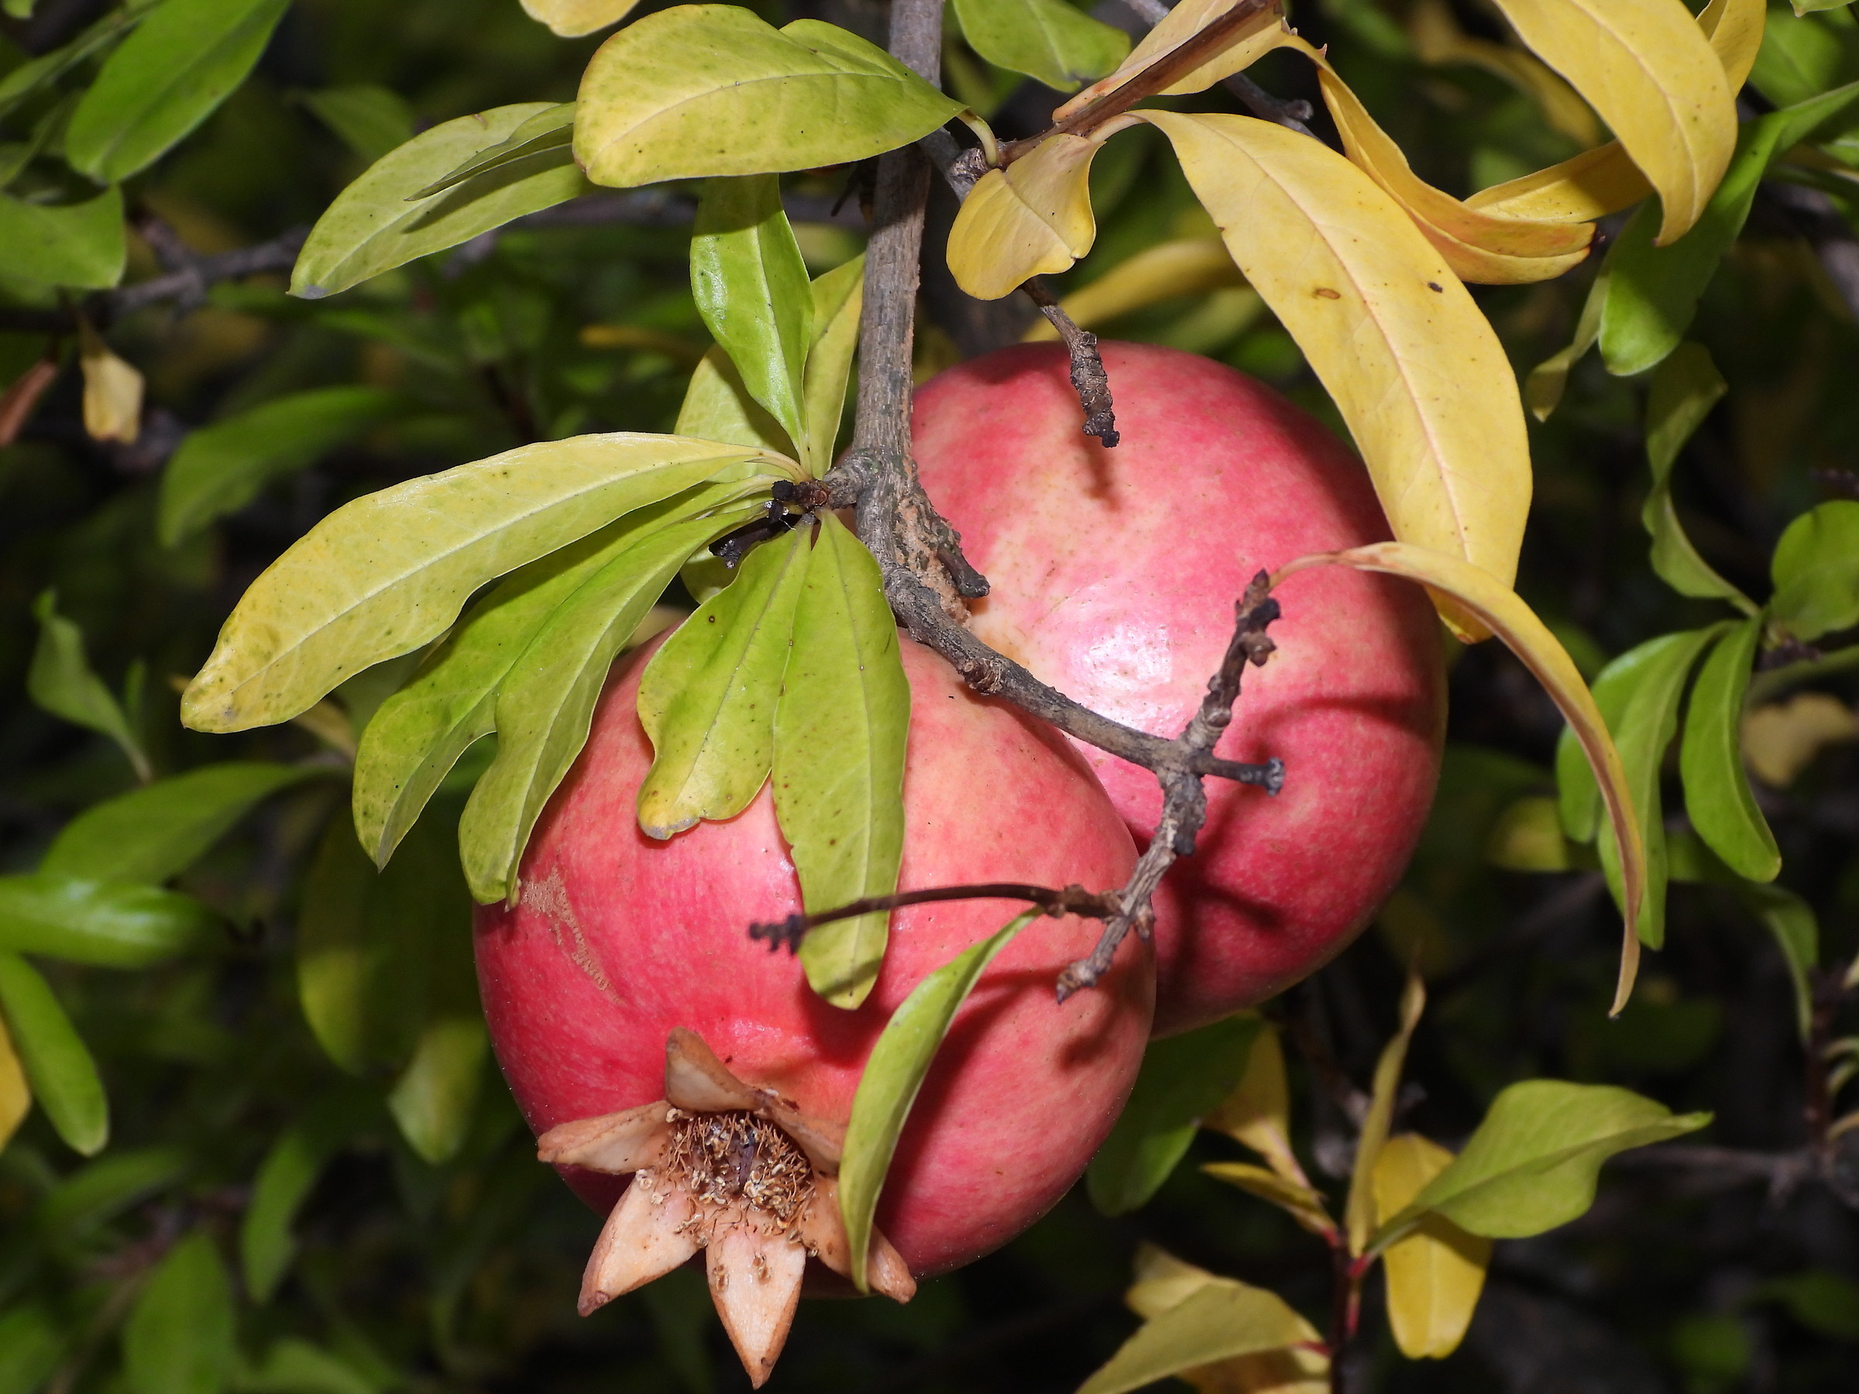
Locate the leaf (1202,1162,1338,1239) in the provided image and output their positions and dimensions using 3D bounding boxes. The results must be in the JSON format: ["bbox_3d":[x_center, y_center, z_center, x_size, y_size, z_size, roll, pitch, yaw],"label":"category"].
[{"bbox_3d":[0.043,0.063,0.970,0.019,0.005,0.008,27,0,0],"label":"leaf"}]

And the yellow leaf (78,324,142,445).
[{"bbox_3d":[-0.119,-0.045,1.114,0.009,0.021,0.005,-11,-29,-11],"label":"yellow leaf"}]

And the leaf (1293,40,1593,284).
[{"bbox_3d":[0.056,-0.058,0.880,0.041,0.012,0.013,34,0,0],"label":"leaf"}]

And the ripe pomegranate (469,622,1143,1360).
[{"bbox_3d":[-0.015,0.035,0.946,0.084,0.084,0.089,10,41,12],"label":"ripe pomegranate"}]

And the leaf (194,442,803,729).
[{"bbox_3d":[-0.052,-0.013,0.929,0.079,0.020,0.012,-24,-24,-13],"label":"leaf"}]

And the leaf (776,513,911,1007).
[{"bbox_3d":[-0.010,0.007,0.840,0.014,0.058,0.009,-2,-22,0],"label":"leaf"}]

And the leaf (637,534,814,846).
[{"bbox_3d":[-0.022,-0.003,0.922,0.018,0.049,0.007,17,-38,8],"label":"leaf"}]

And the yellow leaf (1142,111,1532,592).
[{"bbox_3d":[0.049,-0.040,0.870,0.021,0.071,0.014,-34,0,0],"label":"yellow leaf"}]

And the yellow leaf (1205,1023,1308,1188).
[{"bbox_3d":[0.043,0.050,0.970,0.011,0.022,0.007,-23,0,0],"label":"yellow leaf"}]

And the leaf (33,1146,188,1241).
[{"bbox_3d":[-0.150,0.091,1.431,0.035,0.009,0.006,-24,-27,-36],"label":"leaf"}]

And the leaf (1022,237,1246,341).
[{"bbox_3d":[0.033,-0.062,1.201,0.047,0.011,0.008,-25,-34,-26],"label":"leaf"}]

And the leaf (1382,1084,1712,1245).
[{"bbox_3d":[0.081,0.064,1.035,0.050,0.019,0.009,-22,-24,18],"label":"leaf"}]

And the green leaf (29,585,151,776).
[{"bbox_3d":[-0.118,0.000,1.080,0.010,0.029,0.009,-27,0,0],"label":"green leaf"}]

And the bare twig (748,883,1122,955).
[{"bbox_3d":[0.001,0.025,0.885,0.046,0.008,0.005,0,0,-24],"label":"bare twig"}]

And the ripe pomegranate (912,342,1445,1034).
[{"bbox_3d":[0.025,0.000,0.923,0.080,0.080,0.086,0,-11,27],"label":"ripe pomegranate"}]

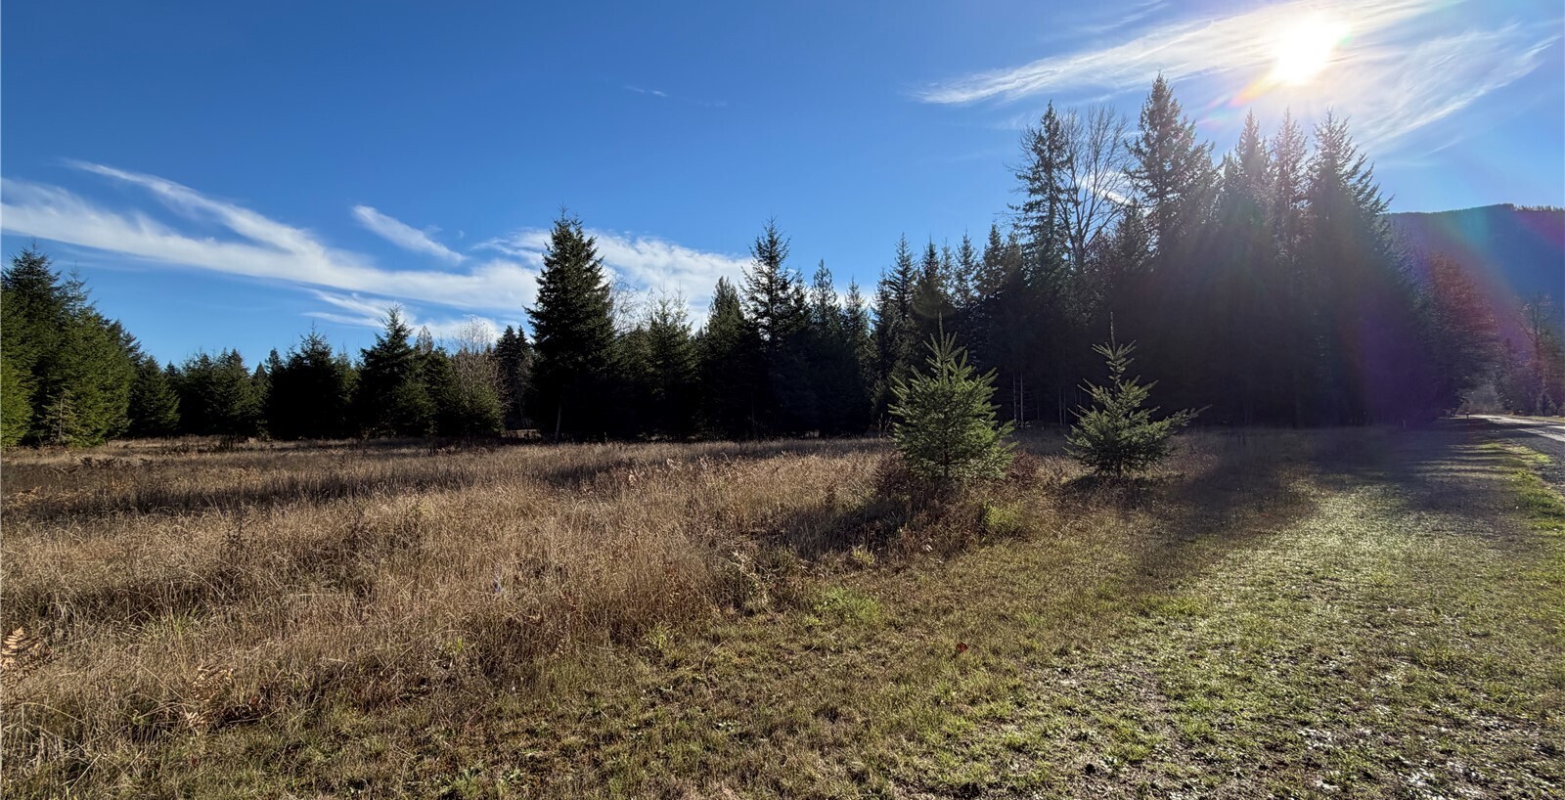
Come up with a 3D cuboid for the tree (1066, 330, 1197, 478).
[{"bbox_3d":[7.500,0.040,13.800,2.600,3.300,2.500,-1,-1,29],"label":"tree"}]

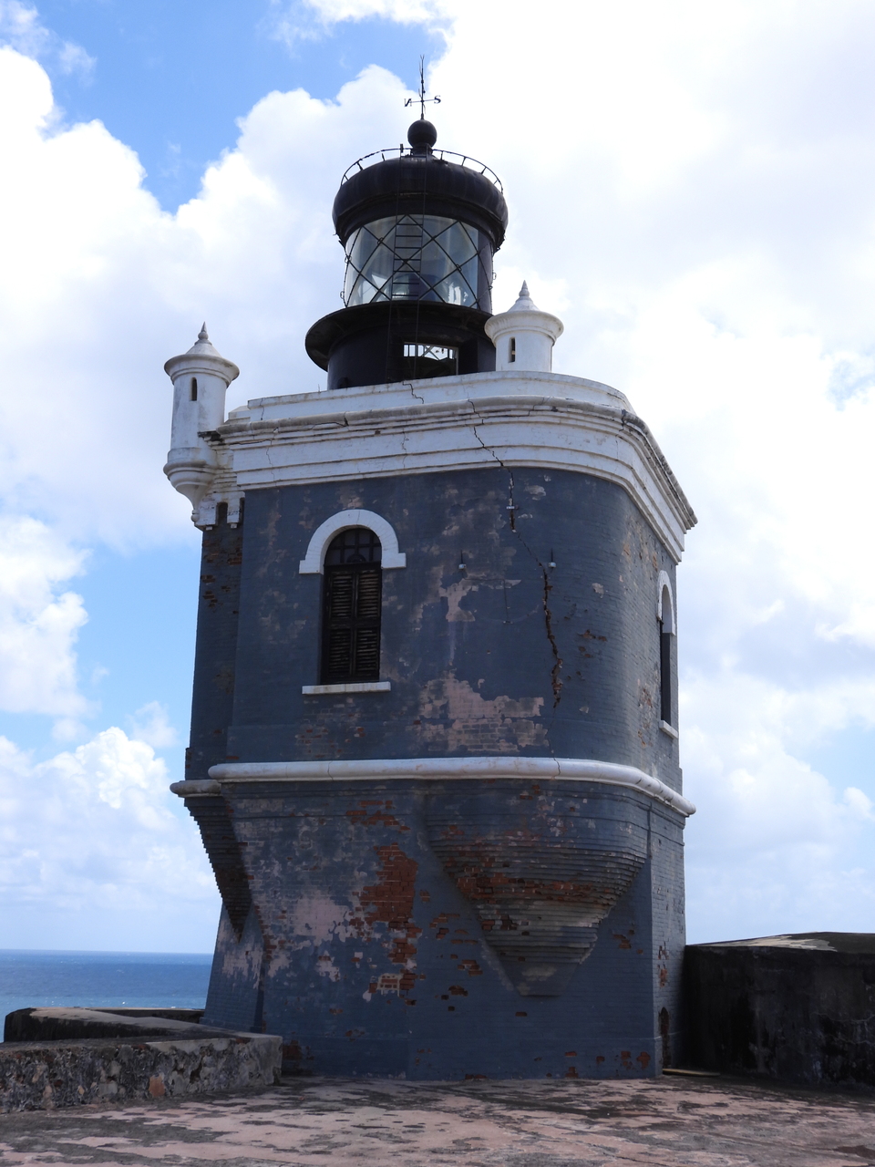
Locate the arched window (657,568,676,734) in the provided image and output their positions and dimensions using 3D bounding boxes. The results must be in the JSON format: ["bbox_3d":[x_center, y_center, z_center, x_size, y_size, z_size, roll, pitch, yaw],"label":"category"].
[{"bbox_3d":[3.578,1.080,23.024,0.218,2.553,1.484,-4,-15,19],"label":"arched window"}]

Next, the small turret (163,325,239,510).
[{"bbox_3d":[-3.831,-2.669,23.321,1.230,3.314,1.230,-4,-15,19],"label":"small turret"}]

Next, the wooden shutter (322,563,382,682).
[{"bbox_3d":[-1.194,0.555,20.049,0.891,1.702,0.079,-4,-15,19],"label":"wooden shutter"}]

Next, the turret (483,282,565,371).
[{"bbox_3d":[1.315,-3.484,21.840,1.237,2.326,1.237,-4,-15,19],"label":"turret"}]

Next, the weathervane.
[{"bbox_3d":[-0.253,-9.232,26.853,0.693,1.336,0.841,-1,-14,8],"label":"weathervane"}]

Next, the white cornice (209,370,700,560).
[{"bbox_3d":[0.218,-1.319,23.604,7.323,1.484,7.422,-4,-15,19],"label":"white cornice"}]

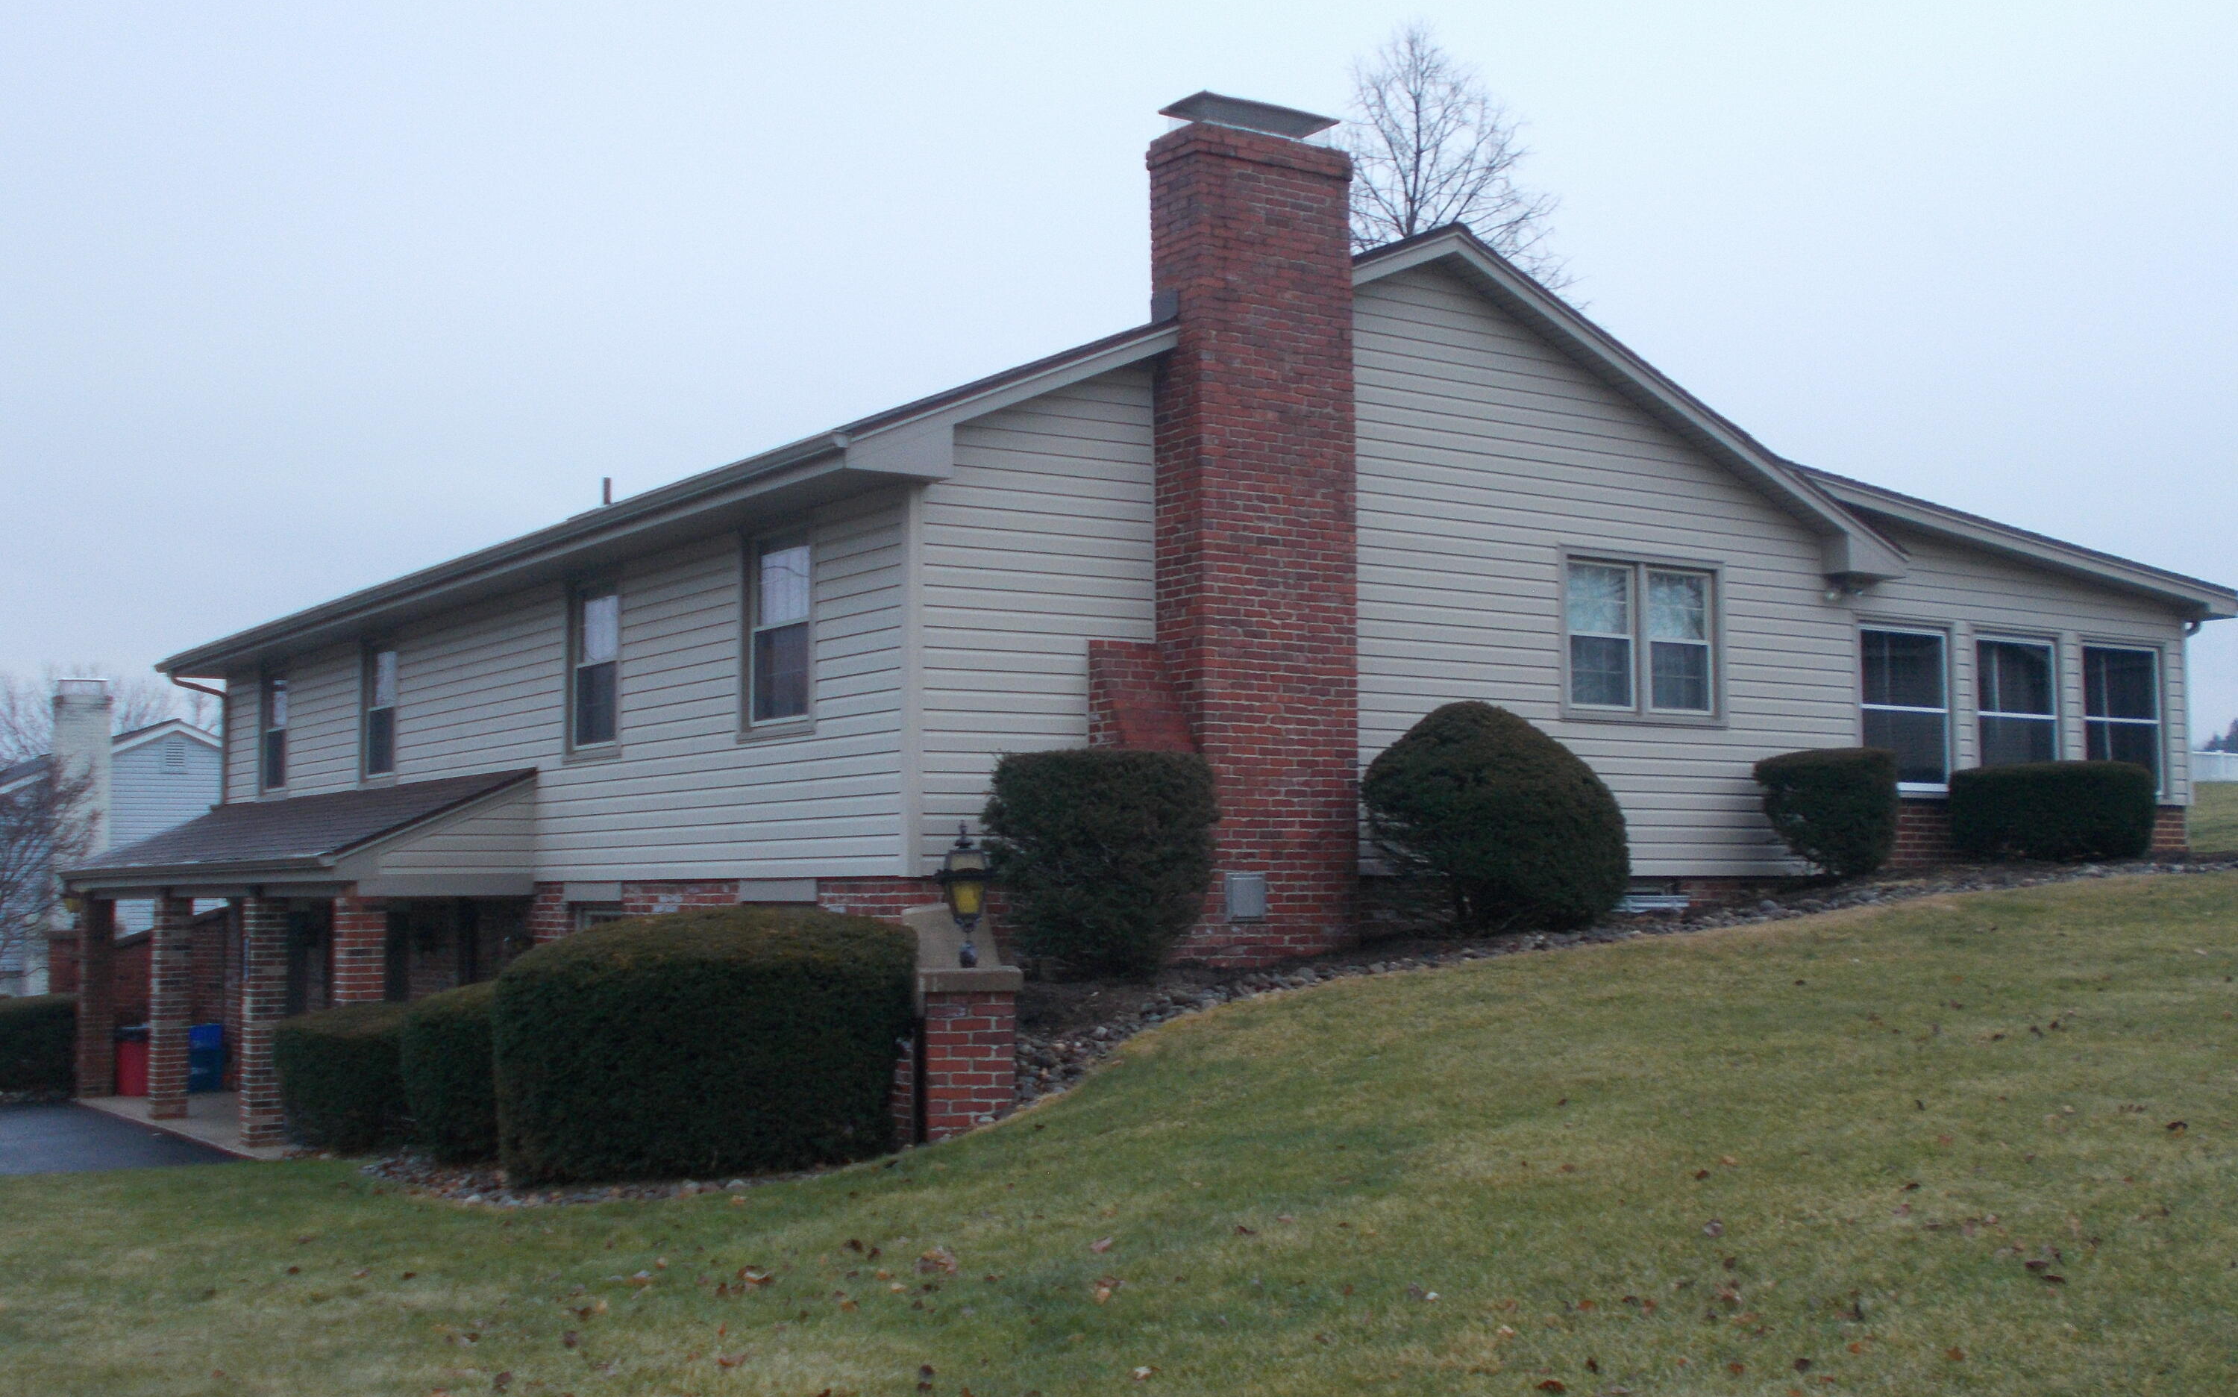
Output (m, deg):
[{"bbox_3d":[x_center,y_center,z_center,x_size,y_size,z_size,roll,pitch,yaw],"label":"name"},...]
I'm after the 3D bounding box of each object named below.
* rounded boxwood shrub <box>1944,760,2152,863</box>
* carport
[{"bbox_3d":[7.634,0.919,20.593,1.999,0.826,0.859,3,-5,-34],"label":"rounded boxwood shrub"},{"bbox_3d":[-8.359,2.473,24.422,1.680,3.220,10.400,3,-5,-34],"label":"carport"}]

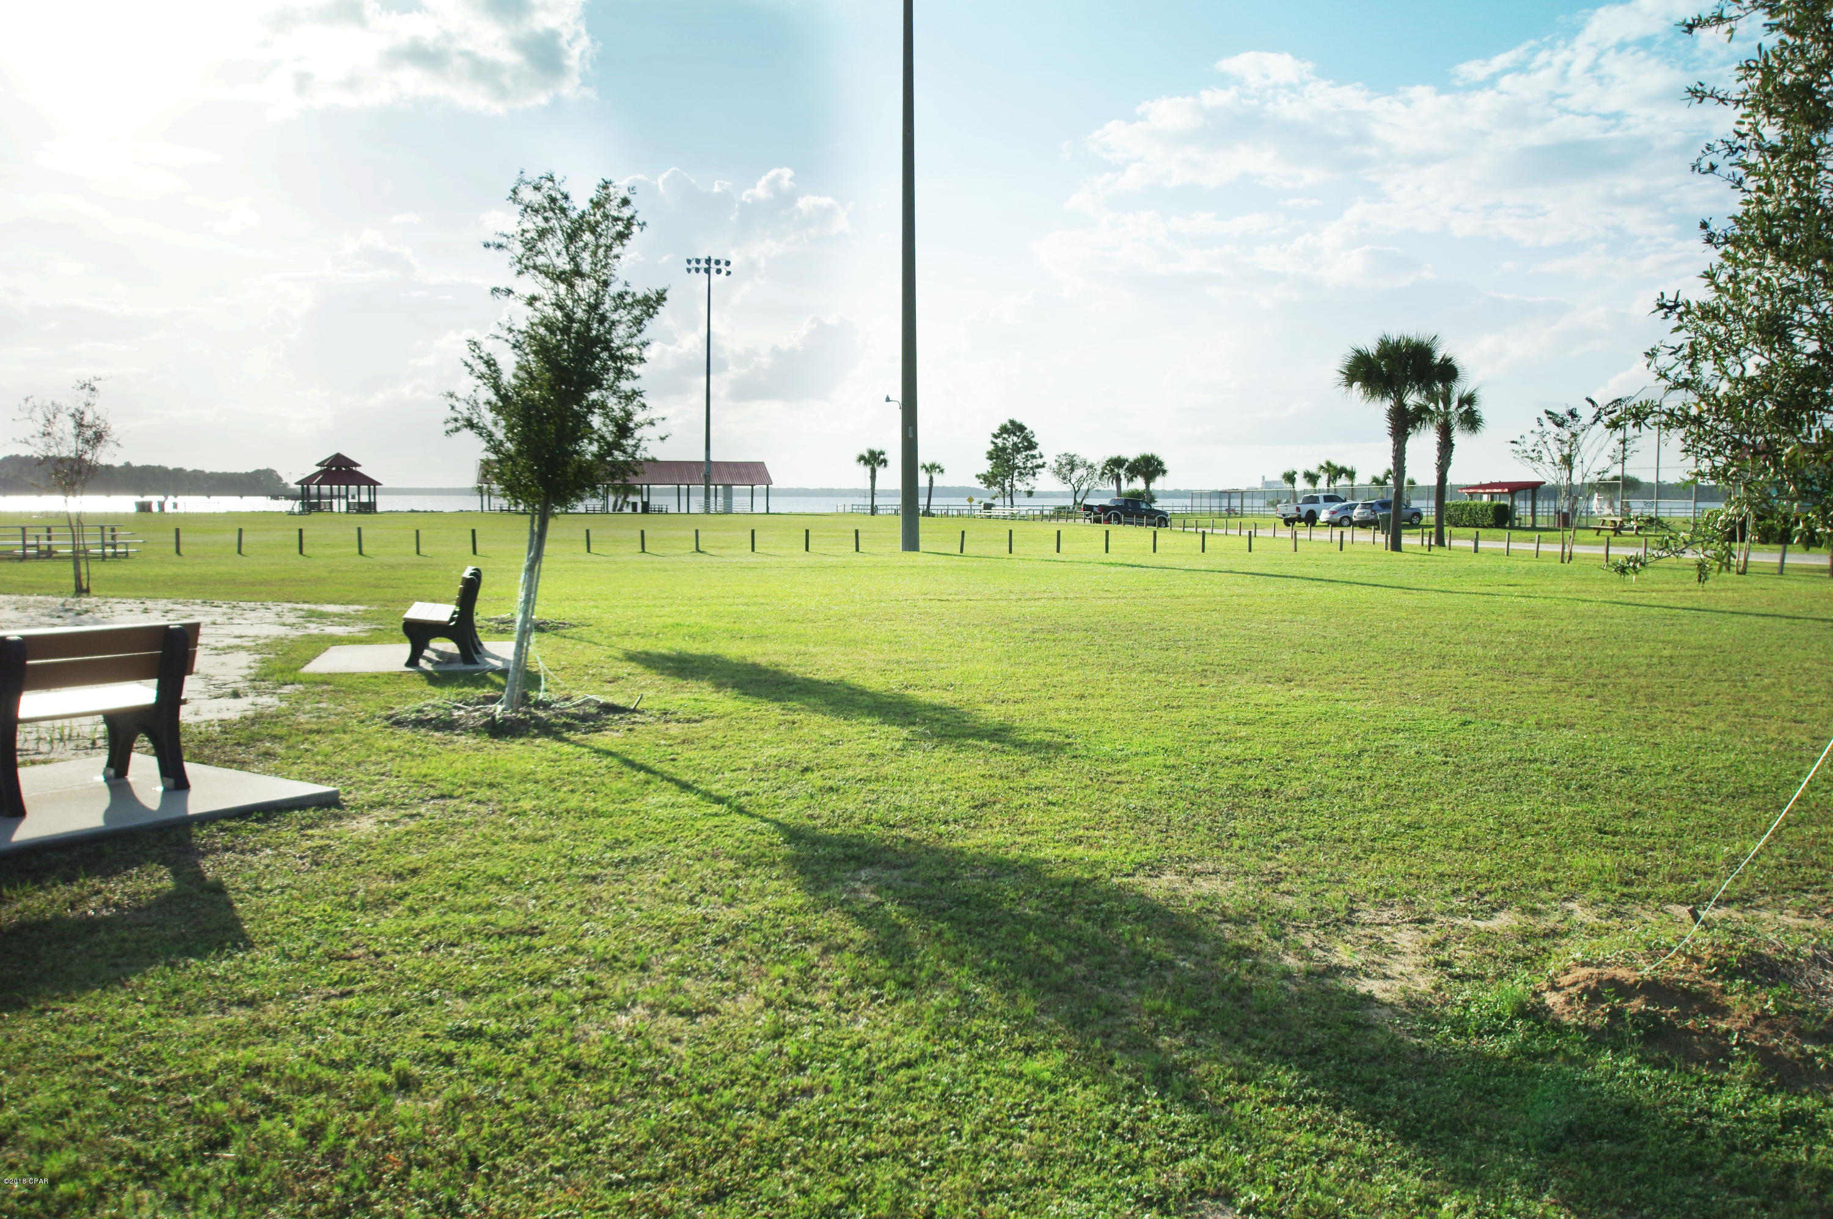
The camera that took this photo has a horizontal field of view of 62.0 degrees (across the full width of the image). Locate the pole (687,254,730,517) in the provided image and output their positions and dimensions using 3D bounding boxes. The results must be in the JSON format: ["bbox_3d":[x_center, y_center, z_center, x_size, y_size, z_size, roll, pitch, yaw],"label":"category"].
[{"bbox_3d":[-19.363,-20.803,141.311,4.000,23.900,0.900,0,4,0],"label":"pole"}]

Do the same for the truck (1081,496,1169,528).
[{"bbox_3d":[13.149,-6.039,95.000,5.800,1.900,2.000,-2,5,-31],"label":"truck"}]

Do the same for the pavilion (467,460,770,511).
[{"bbox_3d":[-28.525,-11.943,149.723,28.300,4.950,12.300,-1,4,-13],"label":"pavilion"}]

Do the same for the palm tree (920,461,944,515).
[{"bbox_3d":[1.323,-10.500,132.958,2.150,4.850,2.150,0,4,0],"label":"palm tree"}]

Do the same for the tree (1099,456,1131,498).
[{"bbox_3d":[18.209,-11.354,139.787,2.800,5.700,2.800,0,4,0],"label":"tree"}]

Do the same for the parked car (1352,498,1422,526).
[{"bbox_3d":[28.527,-5.748,92.178,4.420,1.660,1.810,-3,5,-37],"label":"parked car"}]

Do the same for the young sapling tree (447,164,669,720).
[{"bbox_3d":[-2.544,-1.186,10.800,1.550,3.790,1.500,0,4,0],"label":"young sapling tree"}]

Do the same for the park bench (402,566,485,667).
[{"bbox_3d":[-4.694,0.040,15.216,0.700,0.840,1.820,-1,4,-15],"label":"park bench"}]

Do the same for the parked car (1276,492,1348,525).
[{"bbox_3d":[24.403,-5.948,91.501,5.800,1.950,2.020,-3,5,-33],"label":"parked car"}]

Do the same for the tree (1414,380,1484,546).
[{"bbox_3d":[18.451,-5.085,53.000,2.600,5.780,2.600,0,4,0],"label":"tree"}]

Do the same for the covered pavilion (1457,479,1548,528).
[{"bbox_3d":[37.979,-6.766,98.761,4.000,2.850,3.600,-3,5,-37],"label":"covered pavilion"}]

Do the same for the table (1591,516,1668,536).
[{"bbox_3d":[30.869,-3.637,67.000,1.600,0.760,1.900,-1,4,-13],"label":"table"}]

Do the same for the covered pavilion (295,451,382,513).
[{"bbox_3d":[-54.901,-11.973,145.000,7.900,5.700,7.900,0,4,0],"label":"covered pavilion"}]

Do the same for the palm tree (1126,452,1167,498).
[{"bbox_3d":[19.094,-10.109,126.000,3.400,5.540,3.400,0,4,0],"label":"palm tree"}]

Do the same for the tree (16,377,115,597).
[{"bbox_3d":[-13.210,-1.905,23.700,1.550,3.390,1.500,0,4,0],"label":"tree"}]

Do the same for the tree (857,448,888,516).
[{"bbox_3d":[-3.904,-11.427,136.639,2.800,6.100,2.800,0,4,0],"label":"tree"}]

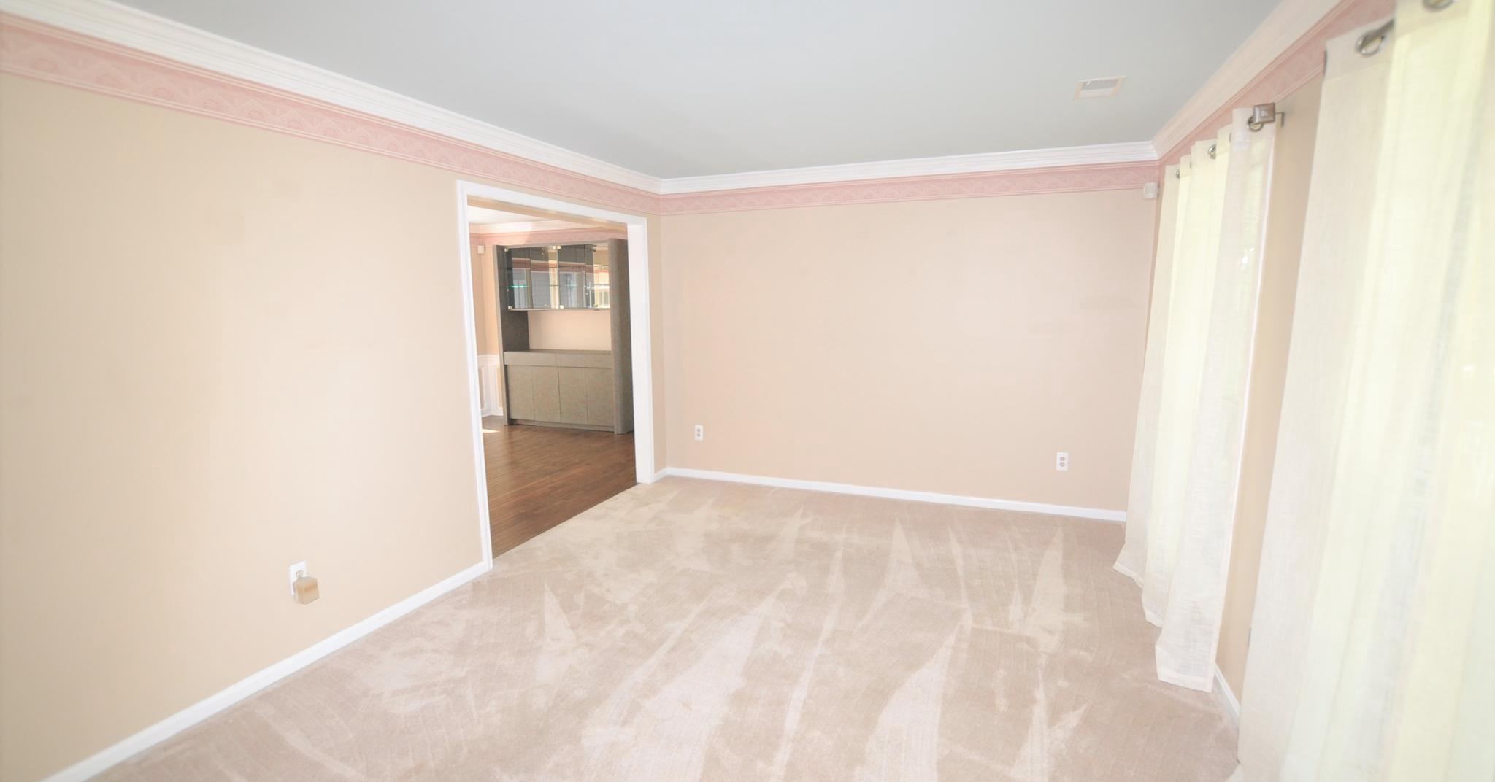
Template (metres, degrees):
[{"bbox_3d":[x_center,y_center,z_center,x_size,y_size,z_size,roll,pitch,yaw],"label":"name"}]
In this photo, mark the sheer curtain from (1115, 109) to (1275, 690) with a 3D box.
[{"bbox_3d":[1.901,0.006,2.771,0.165,2.127,1.238,3,9,22],"label":"sheer curtain"}]

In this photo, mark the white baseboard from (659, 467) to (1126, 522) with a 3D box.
[{"bbox_3d":[0.911,0.763,4.730,3.460,0.073,0.018,3,9,22],"label":"white baseboard"}]

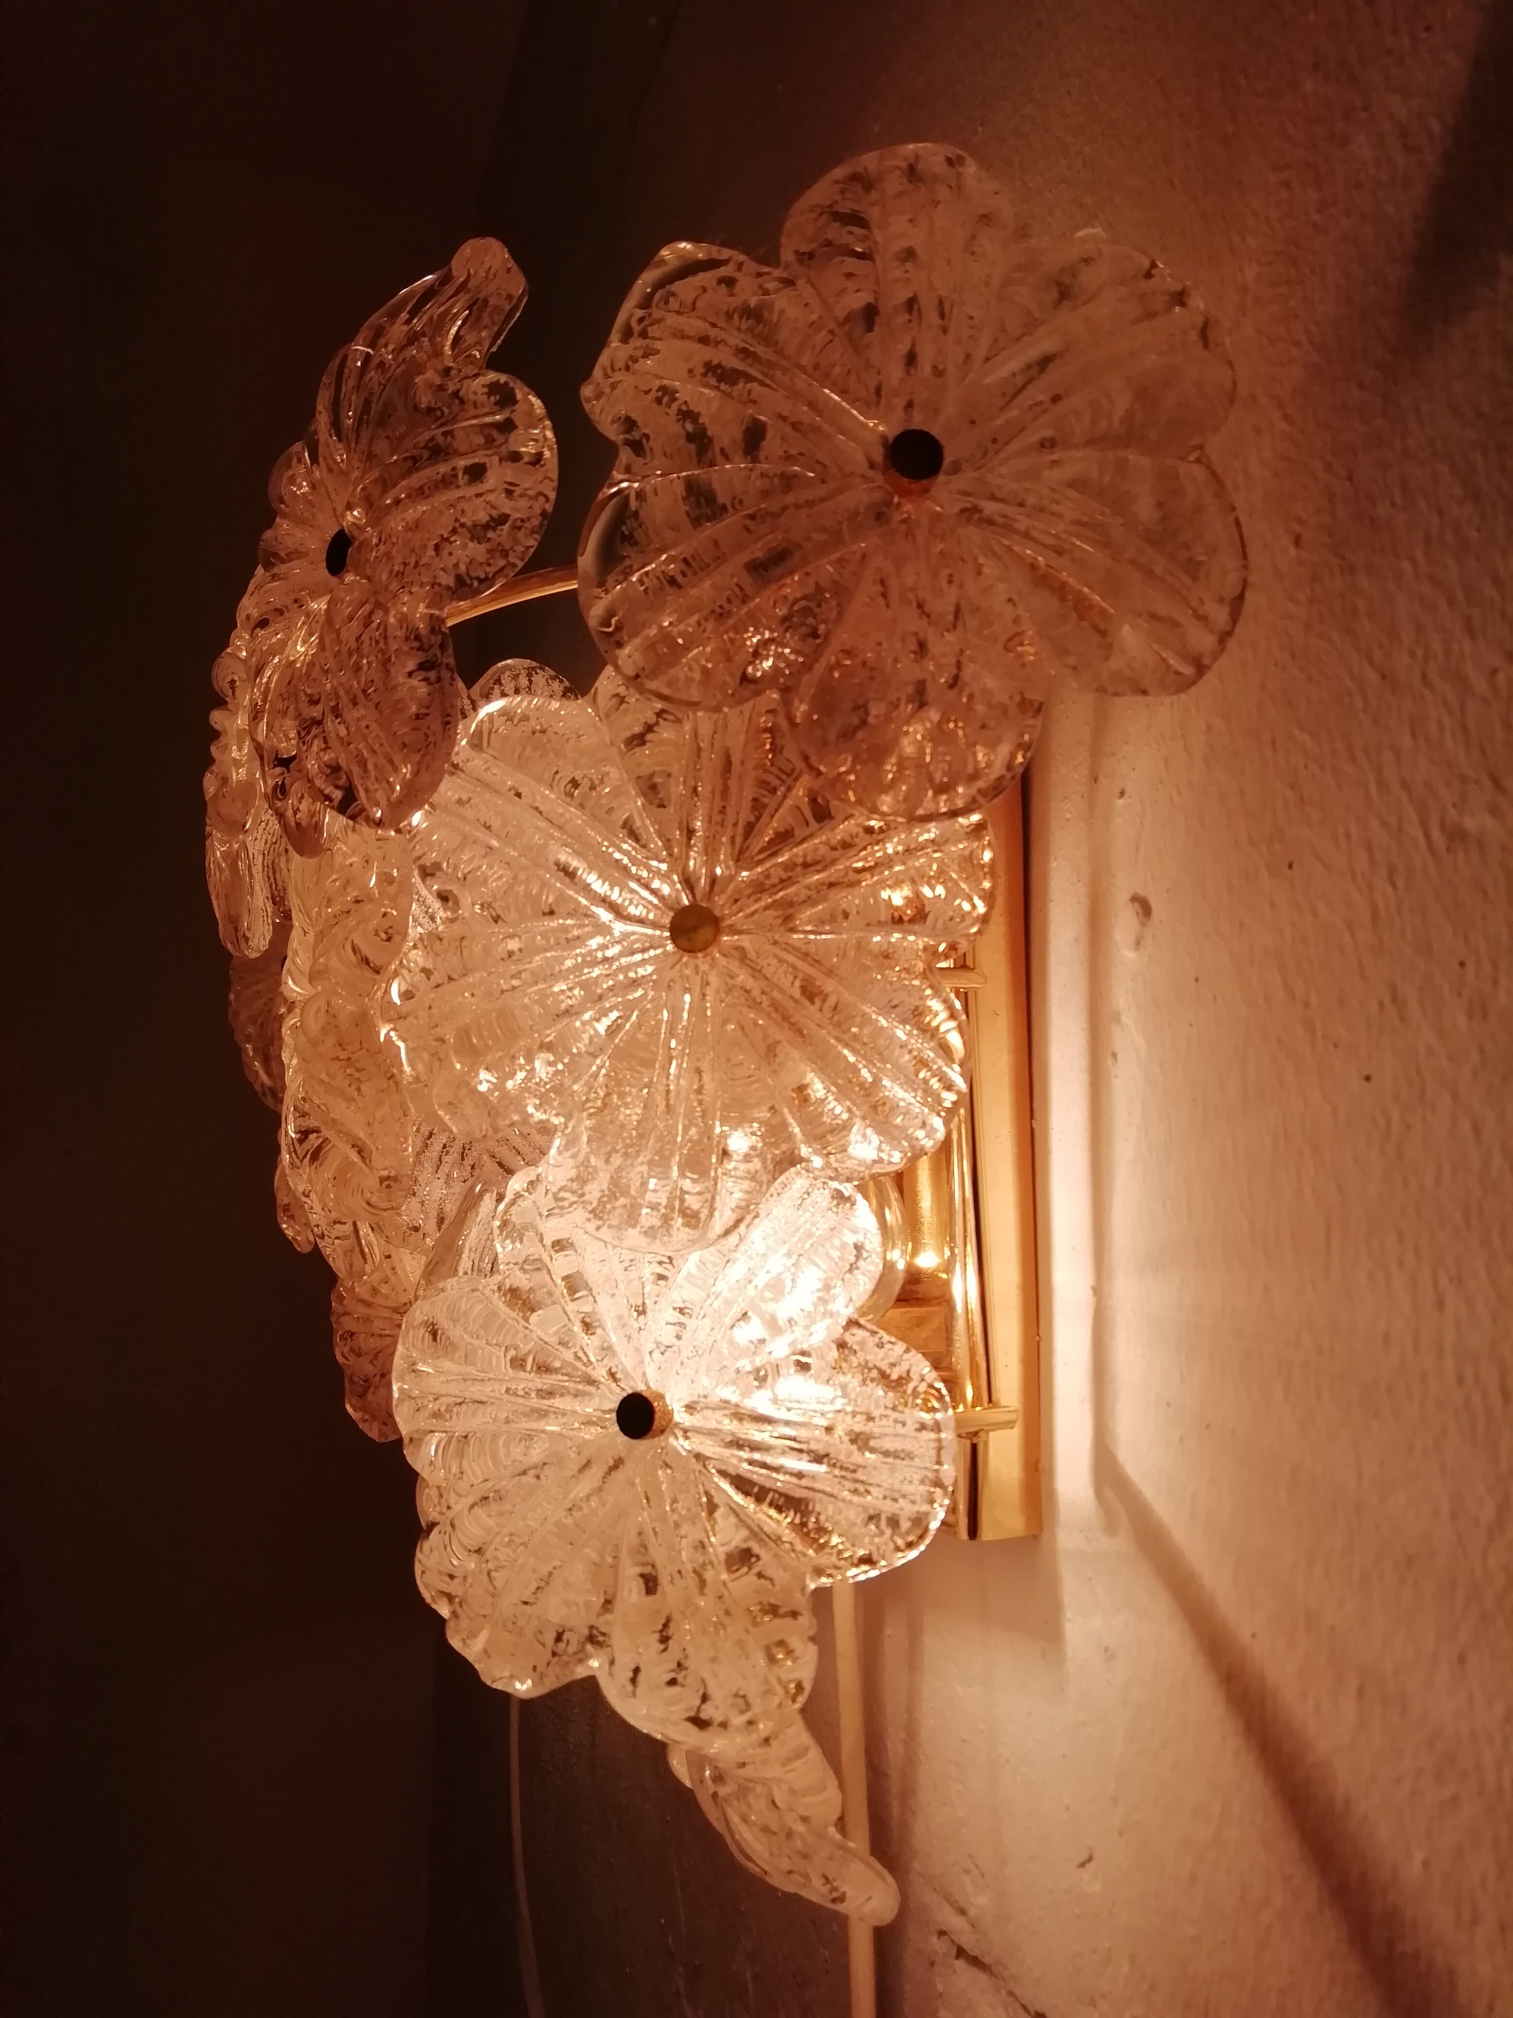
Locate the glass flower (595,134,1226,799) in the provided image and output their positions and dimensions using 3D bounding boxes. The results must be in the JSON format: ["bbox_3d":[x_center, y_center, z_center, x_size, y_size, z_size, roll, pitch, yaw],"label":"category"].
[{"bbox_3d":[0.031,-0.105,0.303,0.132,0.132,0.035,0,-2,2],"label":"glass flower"}]

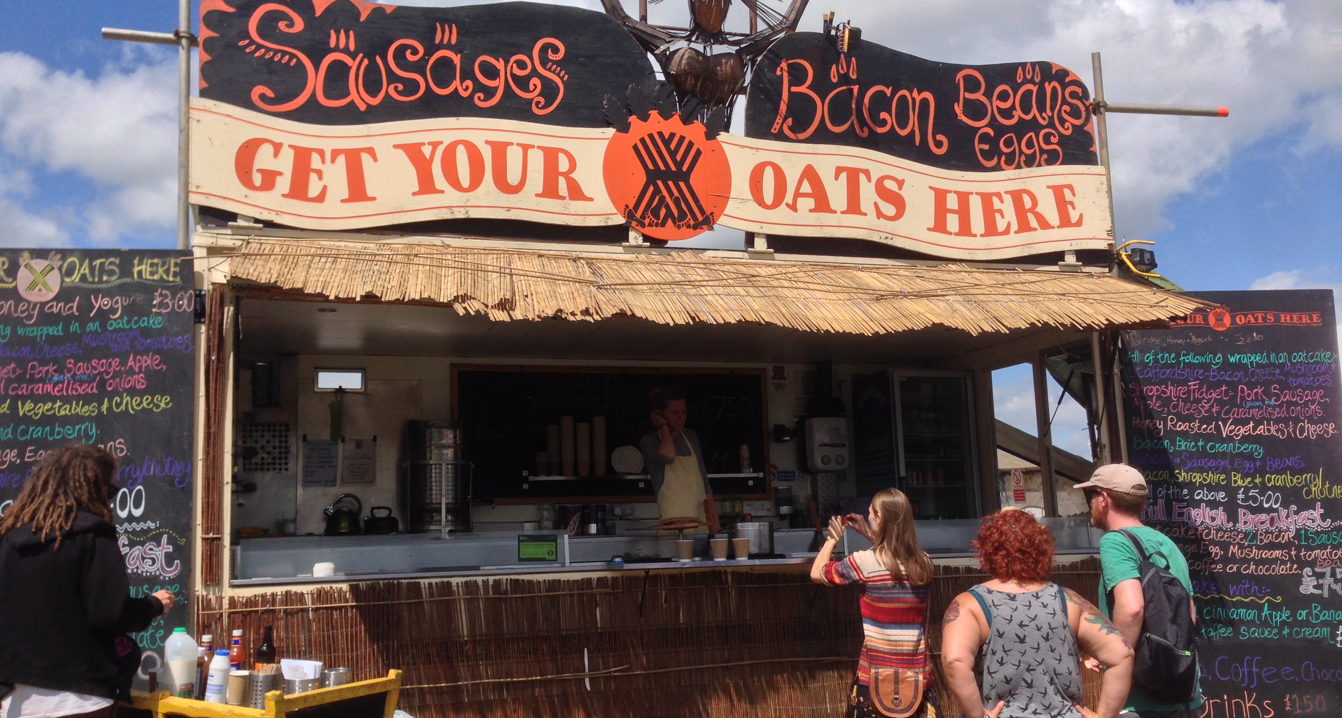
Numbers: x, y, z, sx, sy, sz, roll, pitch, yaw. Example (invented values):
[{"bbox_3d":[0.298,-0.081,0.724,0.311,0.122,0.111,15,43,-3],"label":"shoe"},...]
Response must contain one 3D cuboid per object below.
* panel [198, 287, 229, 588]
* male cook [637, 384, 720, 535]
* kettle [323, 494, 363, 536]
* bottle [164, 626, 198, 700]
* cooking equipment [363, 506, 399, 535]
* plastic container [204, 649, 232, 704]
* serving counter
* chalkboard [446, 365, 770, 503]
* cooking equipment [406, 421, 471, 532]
[{"bbox_3d":[-2.138,0.349,5.972,0.115,1.406,0.040,1,-9,-20],"label":"panel"},{"bbox_3d":[0.057,1.016,7.446,0.450,1.711,0.310,1,-9,-20],"label":"male cook"},{"bbox_3d":[-1.937,0.921,7.547,0.226,0.252,0.210,1,-9,-20],"label":"kettle"},{"bbox_3d":[-1.748,1.094,4.561,0.120,0.265,0.110,1,-9,-21],"label":"bottle"},{"bbox_3d":[-1.723,0.966,7.618,0.203,0.177,0.180,1,-9,-20],"label":"cooking equipment"},{"bbox_3d":[-1.557,1.109,4.405,0.073,0.210,0.073,7,-9,-20],"label":"plastic container"},{"bbox_3d":[0.162,1.009,6.922,4.833,0.230,0.460,1,-9,-20],"label":"serving counter"},{"bbox_3d":[-0.372,0.509,8.689,2.210,0.920,0.035,1,-9,-17],"label":"chalkboard"},{"bbox_3d":[-1.416,0.722,7.716,0.364,0.688,0.320,1,-9,-20],"label":"cooking equipment"}]

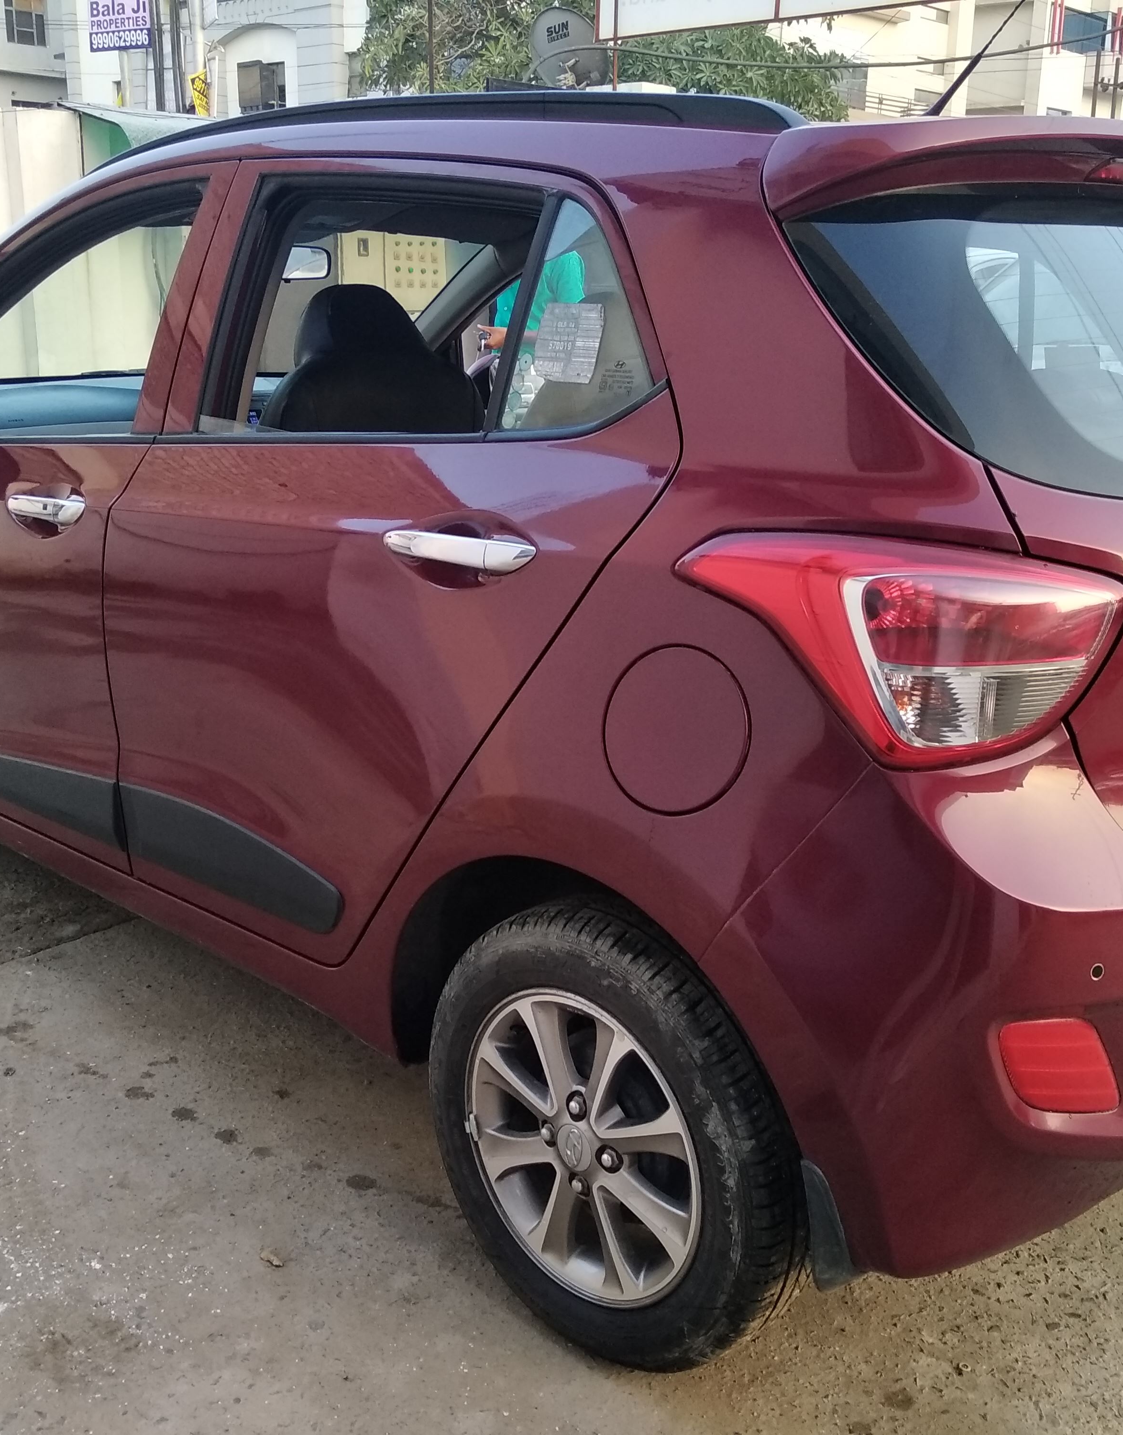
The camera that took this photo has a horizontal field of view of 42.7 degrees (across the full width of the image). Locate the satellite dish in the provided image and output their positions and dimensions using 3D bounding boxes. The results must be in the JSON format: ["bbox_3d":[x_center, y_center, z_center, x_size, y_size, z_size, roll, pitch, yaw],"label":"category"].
[{"bbox_3d":[0.091,-4.545,9.858,0.620,0.660,0.250,-4,1,-28],"label":"satellite dish"}]

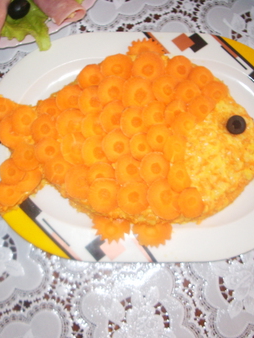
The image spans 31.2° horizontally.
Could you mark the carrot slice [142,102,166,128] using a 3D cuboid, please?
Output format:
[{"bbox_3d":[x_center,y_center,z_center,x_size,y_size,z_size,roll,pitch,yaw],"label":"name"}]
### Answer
[{"bbox_3d":[0.029,-0.052,0.441,0.027,0.004,0.027,0,81,-3],"label":"carrot slice"}]

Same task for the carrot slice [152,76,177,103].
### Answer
[{"bbox_3d":[0.039,-0.080,0.459,0.028,0.005,0.028,0,78,-3],"label":"carrot slice"}]

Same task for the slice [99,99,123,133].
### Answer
[{"bbox_3d":[-0.012,-0.050,0.441,0.031,0.004,0.031,0,81,0],"label":"slice"}]

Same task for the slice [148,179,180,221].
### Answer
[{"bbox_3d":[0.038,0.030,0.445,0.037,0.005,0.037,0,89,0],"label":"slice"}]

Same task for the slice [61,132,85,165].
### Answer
[{"bbox_3d":[-0.052,-0.020,0.452,0.029,0.004,0.031,0,81,1],"label":"slice"}]

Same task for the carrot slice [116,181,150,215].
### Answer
[{"bbox_3d":[0.006,0.029,0.449,0.031,0.004,0.032,0,88,-3],"label":"carrot slice"}]

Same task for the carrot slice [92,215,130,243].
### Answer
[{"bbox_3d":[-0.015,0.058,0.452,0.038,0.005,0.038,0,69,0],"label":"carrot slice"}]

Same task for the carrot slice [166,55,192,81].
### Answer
[{"bbox_3d":[0.055,-0.104,0.473,0.028,0.004,0.029,0,77,-6],"label":"carrot slice"}]

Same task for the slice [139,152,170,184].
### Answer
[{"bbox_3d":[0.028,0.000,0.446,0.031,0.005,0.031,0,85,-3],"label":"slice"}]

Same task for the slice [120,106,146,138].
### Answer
[{"bbox_3d":[0.008,-0.046,0.441,0.029,0.004,0.029,0,81,-3],"label":"slice"}]

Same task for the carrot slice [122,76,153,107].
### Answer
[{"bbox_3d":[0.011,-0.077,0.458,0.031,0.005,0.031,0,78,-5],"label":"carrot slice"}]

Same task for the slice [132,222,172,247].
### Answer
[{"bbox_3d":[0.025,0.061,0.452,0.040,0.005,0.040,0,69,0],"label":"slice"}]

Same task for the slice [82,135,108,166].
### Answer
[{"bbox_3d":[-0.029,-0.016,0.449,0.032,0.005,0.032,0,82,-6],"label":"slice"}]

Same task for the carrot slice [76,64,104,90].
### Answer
[{"bbox_3d":[-0.037,-0.095,0.469,0.028,0.004,0.029,0,75,5],"label":"carrot slice"}]

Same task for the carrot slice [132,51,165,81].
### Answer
[{"bbox_3d":[0.023,-0.107,0.472,0.034,0.004,0.033,0,77,-3],"label":"carrot slice"}]

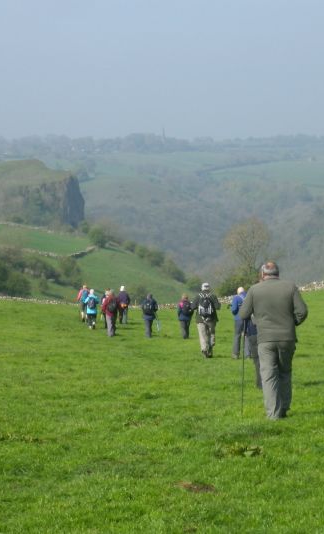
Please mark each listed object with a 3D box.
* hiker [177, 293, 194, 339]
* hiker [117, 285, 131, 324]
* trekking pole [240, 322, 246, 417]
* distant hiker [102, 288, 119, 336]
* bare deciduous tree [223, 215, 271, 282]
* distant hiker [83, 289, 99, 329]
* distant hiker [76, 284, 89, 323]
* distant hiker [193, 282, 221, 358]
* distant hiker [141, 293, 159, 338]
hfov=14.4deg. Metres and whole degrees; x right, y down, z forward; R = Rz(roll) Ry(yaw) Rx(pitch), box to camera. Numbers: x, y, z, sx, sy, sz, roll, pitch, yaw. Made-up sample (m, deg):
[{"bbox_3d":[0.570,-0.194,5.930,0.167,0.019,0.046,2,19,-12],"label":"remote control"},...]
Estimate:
[{"bbox_3d":[0.855,1.802,46.709,0.550,1.640,0.470,-2,6,-18],"label":"hiker"},{"bbox_3d":[-1.688,1.715,57.836,0.570,1.720,0.450,0,6,-4],"label":"hiker"},{"bbox_3d":[0.939,1.166,14.750,0.045,1.126,0.050,2,0,0],"label":"trekking pole"},{"bbox_3d":[-1.813,1.636,45.493,0.600,1.700,0.480,-2,6,-15],"label":"distant hiker"},{"bbox_3d":[10.854,-1.734,165.000,6.170,9.250,6.000,0,6,0],"label":"bare deciduous tree"},{"bbox_3d":[-2.876,1.730,52.402,0.580,1.640,0.480,-1,6,-6],"label":"distant hiker"},{"bbox_3d":[-3.526,1.671,57.699,0.580,1.680,0.480,-2,6,-15],"label":"distant hiker"},{"bbox_3d":[1.075,1.259,30.023,0.640,1.760,0.480,0,6,-3],"label":"distant hiker"},{"bbox_3d":[-0.445,1.830,47.595,0.570,1.660,0.470,0,6,-5],"label":"distant hiker"}]

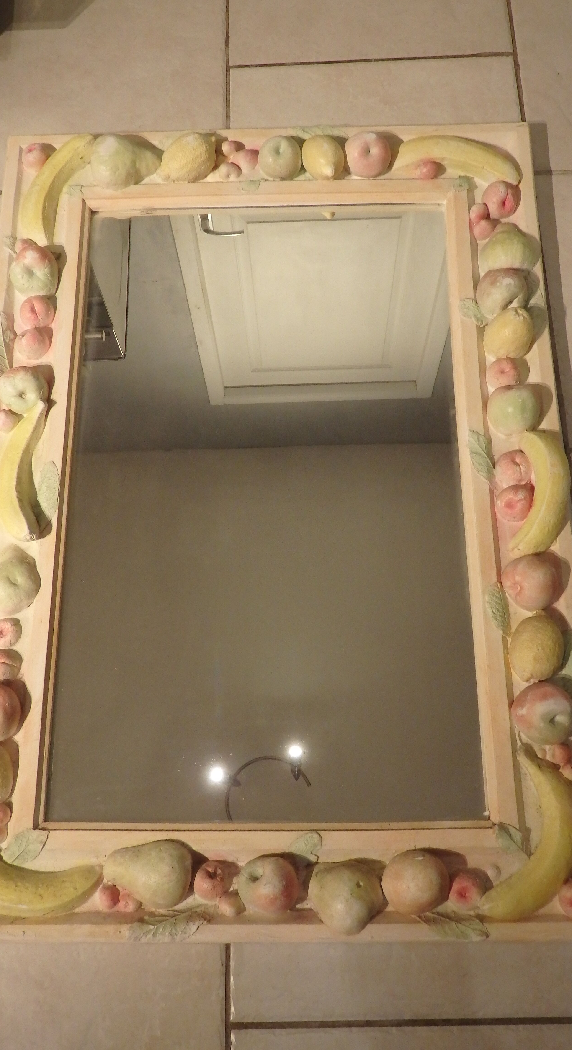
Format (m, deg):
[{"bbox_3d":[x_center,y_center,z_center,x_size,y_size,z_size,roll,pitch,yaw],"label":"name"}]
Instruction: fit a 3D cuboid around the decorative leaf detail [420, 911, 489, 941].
[{"bbox_3d":[0.161,0.393,0.893,0.077,0.010,0.025,6,72,4],"label":"decorative leaf detail"}]

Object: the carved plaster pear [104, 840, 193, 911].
[{"bbox_3d":[-0.139,0.351,0.913,0.088,0.043,0.062,3,72,3],"label":"carved plaster pear"}]

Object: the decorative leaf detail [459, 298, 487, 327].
[{"bbox_3d":[0.226,-0.257,1.109,0.027,0.010,0.042,-23,72,-6],"label":"decorative leaf detail"}]

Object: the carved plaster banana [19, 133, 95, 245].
[{"bbox_3d":[-0.333,-0.487,1.309,0.065,0.045,0.188,15,73,7],"label":"carved plaster banana"}]

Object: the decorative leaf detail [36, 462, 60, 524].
[{"bbox_3d":[-0.305,-0.043,1.169,0.030,0.012,0.087,-2,71,1],"label":"decorative leaf detail"}]

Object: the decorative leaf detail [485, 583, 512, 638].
[{"bbox_3d":[0.232,0.092,0.992,0.023,0.010,0.060,-6,71,0],"label":"decorative leaf detail"}]

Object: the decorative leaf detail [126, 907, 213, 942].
[{"bbox_3d":[-0.127,0.441,1.000,0.097,0.014,0.032,-8,71,-1],"label":"decorative leaf detail"}]

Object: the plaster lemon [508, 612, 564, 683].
[{"bbox_3d":[0.296,0.144,1.075,0.065,0.052,0.077,-4,71,1],"label":"plaster lemon"}]

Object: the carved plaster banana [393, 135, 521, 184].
[{"bbox_3d":[0.250,-0.526,1.304,0.178,0.042,0.063,10,72,5],"label":"carved plaster banana"}]

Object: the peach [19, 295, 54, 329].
[{"bbox_3d":[-0.342,-0.292,1.249,0.047,0.038,0.048,-2,71,1],"label":"peach"}]

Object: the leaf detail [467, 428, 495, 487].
[{"bbox_3d":[0.252,-0.086,1.164,0.028,0.012,0.080,-3,71,1],"label":"leaf detail"}]

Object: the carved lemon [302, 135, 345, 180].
[{"bbox_3d":[0.048,-0.476,1.182,0.054,0.044,0.064,-2,71,1],"label":"carved lemon"}]

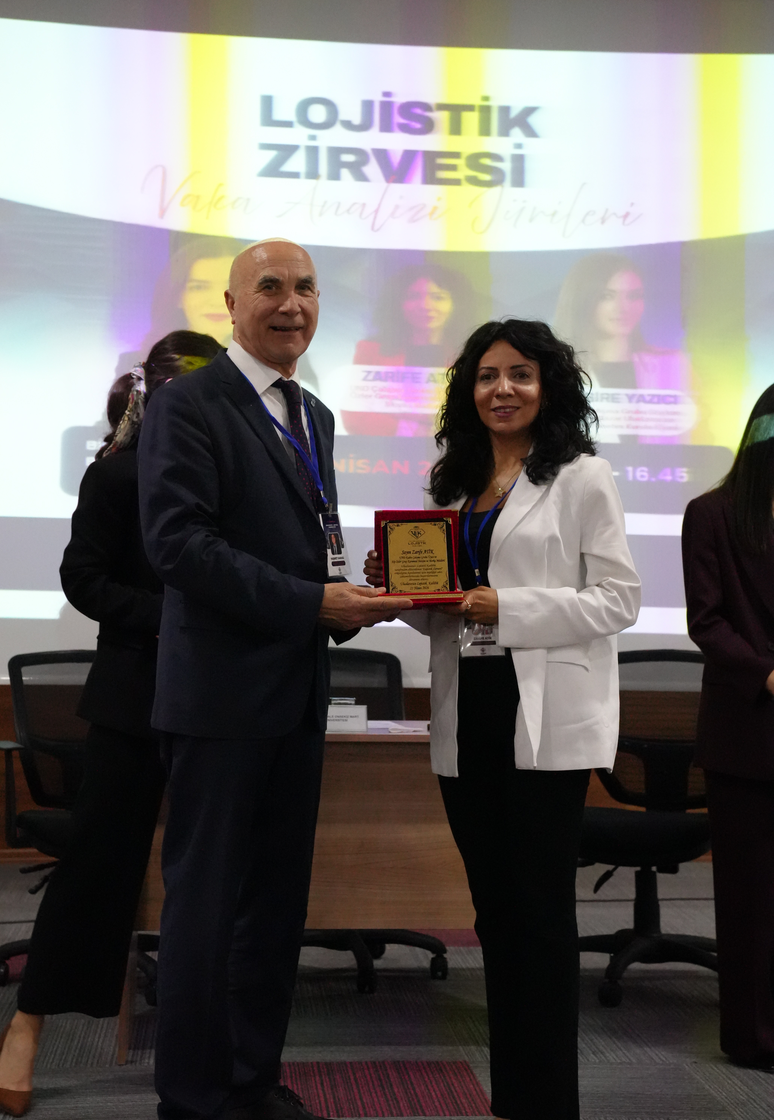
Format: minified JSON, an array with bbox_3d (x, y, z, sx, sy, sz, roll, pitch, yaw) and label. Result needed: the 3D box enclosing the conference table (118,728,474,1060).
[{"bbox_3d":[-0.134,0.783,4.730,1.040,0.755,0.570,1,-1,-5],"label":"conference table"}]

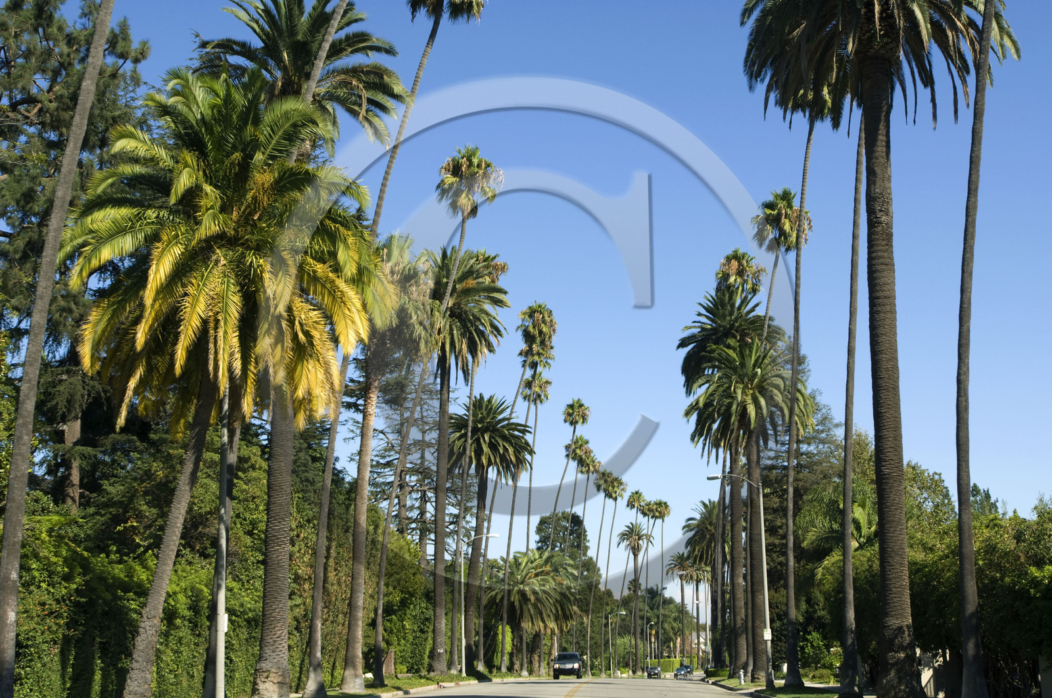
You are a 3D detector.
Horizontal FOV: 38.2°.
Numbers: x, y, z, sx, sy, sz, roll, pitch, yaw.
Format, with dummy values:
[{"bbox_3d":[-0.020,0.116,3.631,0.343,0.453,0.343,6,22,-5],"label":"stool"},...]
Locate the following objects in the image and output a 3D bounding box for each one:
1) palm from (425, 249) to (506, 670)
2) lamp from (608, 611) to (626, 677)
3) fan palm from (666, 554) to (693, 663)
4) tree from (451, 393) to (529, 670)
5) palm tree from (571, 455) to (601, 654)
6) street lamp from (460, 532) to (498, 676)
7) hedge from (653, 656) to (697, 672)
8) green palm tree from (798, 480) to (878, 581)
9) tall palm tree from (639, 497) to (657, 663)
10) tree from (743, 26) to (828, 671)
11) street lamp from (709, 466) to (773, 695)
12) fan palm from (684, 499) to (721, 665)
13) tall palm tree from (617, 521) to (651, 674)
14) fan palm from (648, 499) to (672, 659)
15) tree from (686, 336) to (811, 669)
[{"bbox_3d":[-3.985,6.524,94.702,6.016,27.080,6.016,-1,-12,0],"label":"palm"},{"bbox_3d":[12.751,40.584,208.696,2.400,9.000,0.350,-4,-12,11],"label":"lamp"},{"bbox_3d":[29.700,49.976,290.192,5.372,22.000,5.372,-1,-12,0],"label":"fan palm"},{"bbox_3d":[-2.431,12.771,105.957,5.638,19.600,5.638,-1,-12,0],"label":"tree"},{"bbox_3d":[7.149,25.616,182.626,4.100,27.000,3.400,-1,-11,0],"label":"palm tree"},{"bbox_3d":[-3.044,16.808,99.925,2.450,9.310,0.360,-2,-12,6],"label":"street lamp"},{"bbox_3d":[27.977,58.229,280.000,7.000,2.800,3.000,1,-12,-10],"label":"hedge"},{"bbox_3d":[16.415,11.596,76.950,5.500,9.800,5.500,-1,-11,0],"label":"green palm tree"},{"bbox_3d":[20.598,39.639,252.871,3.313,28.780,3.313,-1,-12,0],"label":"tall palm tree"},{"bbox_3d":[13.688,0.042,71.059,4.680,30.780,4.000,-1,-11,0],"label":"tree"},{"bbox_3d":[9.105,9.820,64.499,2.529,9.110,0.380,-2,-12,5],"label":"street lamp"},{"bbox_3d":[18.774,23.563,151.687,5.940,16.970,6.000,-1,-11,0],"label":"fan palm"},{"bbox_3d":[18.365,40.681,247.445,5.800,24.600,5.600,-1,-11,0],"label":"tall palm tree"},{"bbox_3d":[23.464,40.595,260.955,3.561,29.630,3.561,-1,-12,0],"label":"fan palm"},{"bbox_3d":[11.756,8.214,79.300,6.588,18.060,6.588,-1,-12,0],"label":"tree"}]

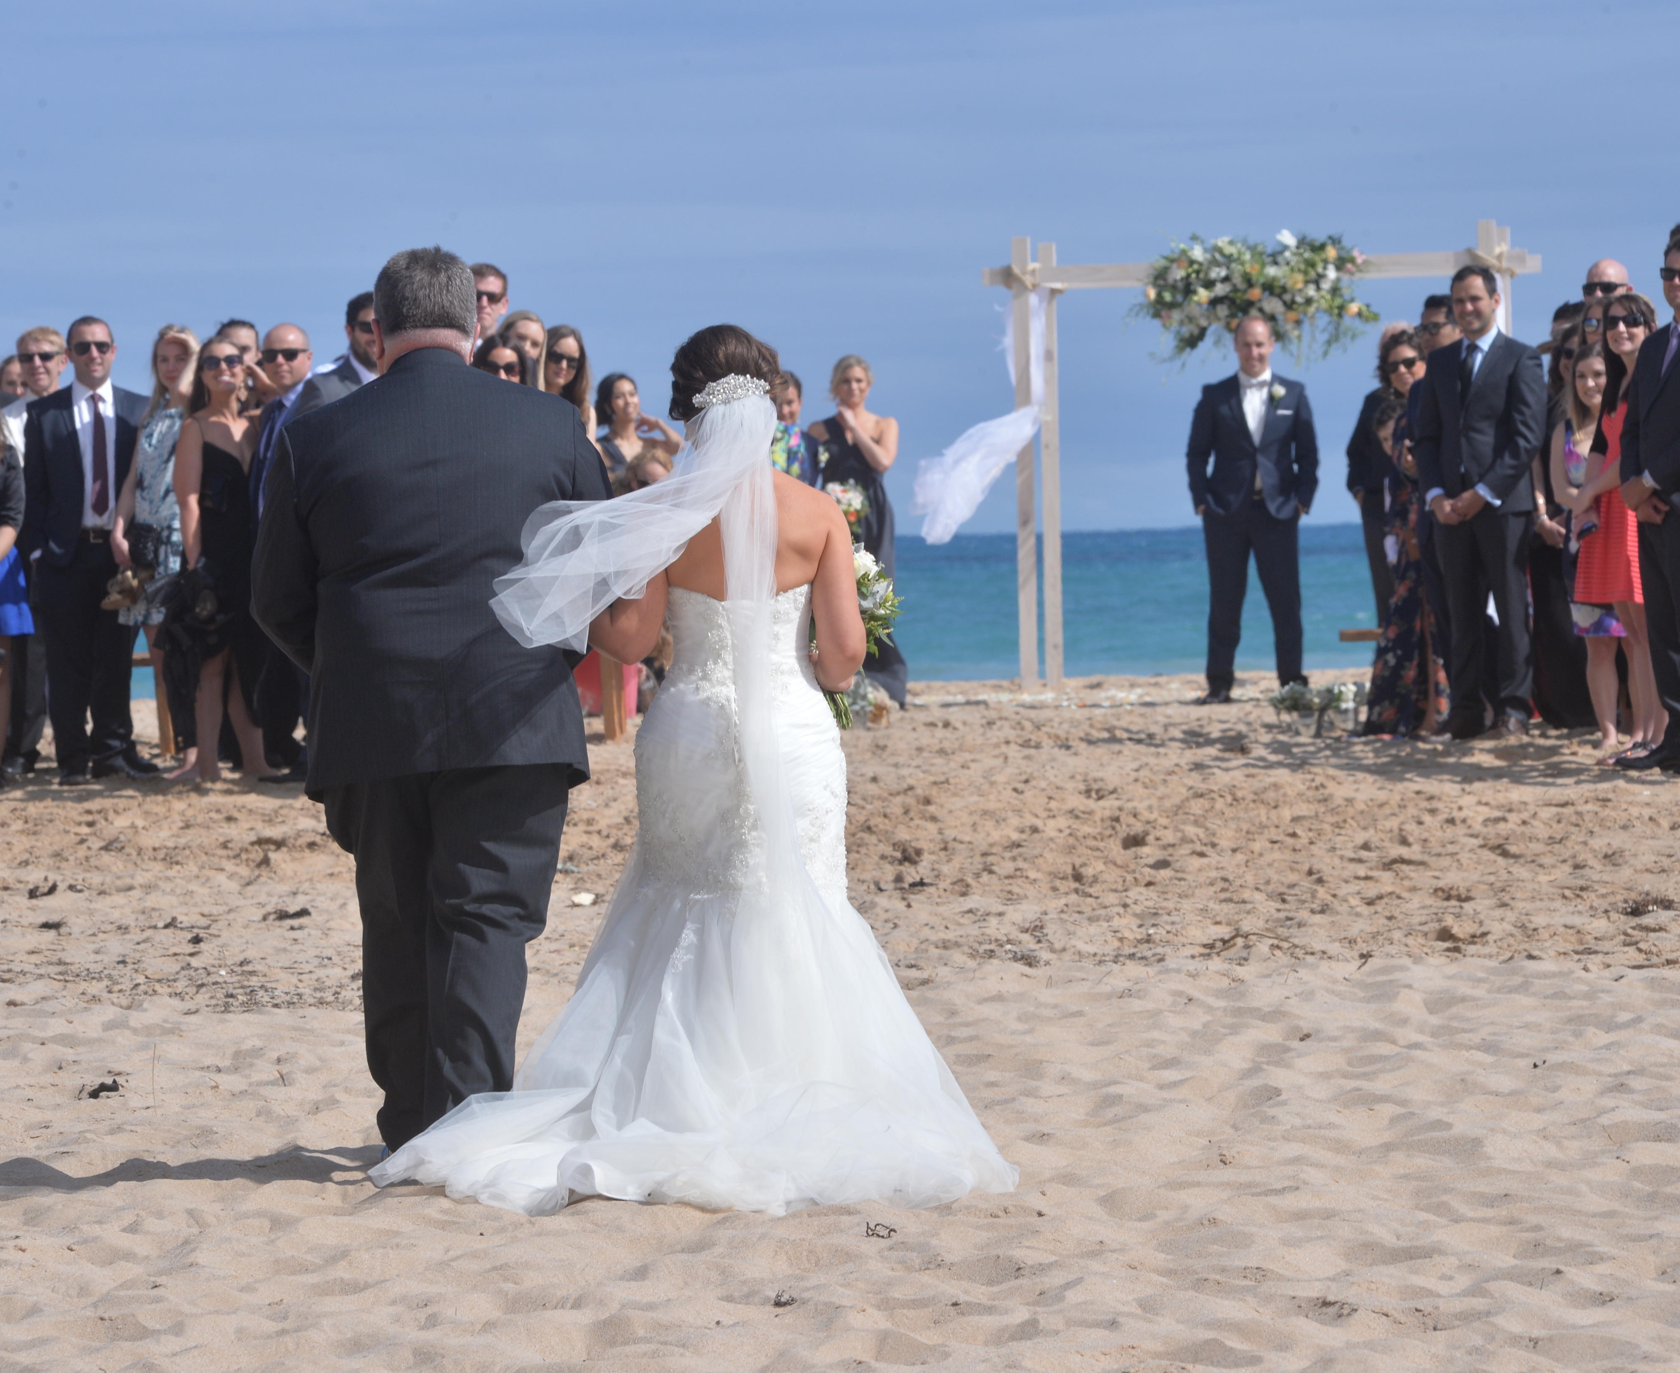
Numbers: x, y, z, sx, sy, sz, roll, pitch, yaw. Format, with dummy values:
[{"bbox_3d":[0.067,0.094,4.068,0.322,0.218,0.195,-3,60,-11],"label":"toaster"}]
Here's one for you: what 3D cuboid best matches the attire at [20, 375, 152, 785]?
[{"bbox_3d":[-2.938,-0.425,41.400,0.530,1.530,0.330,-2,1,-6],"label":"attire"}]

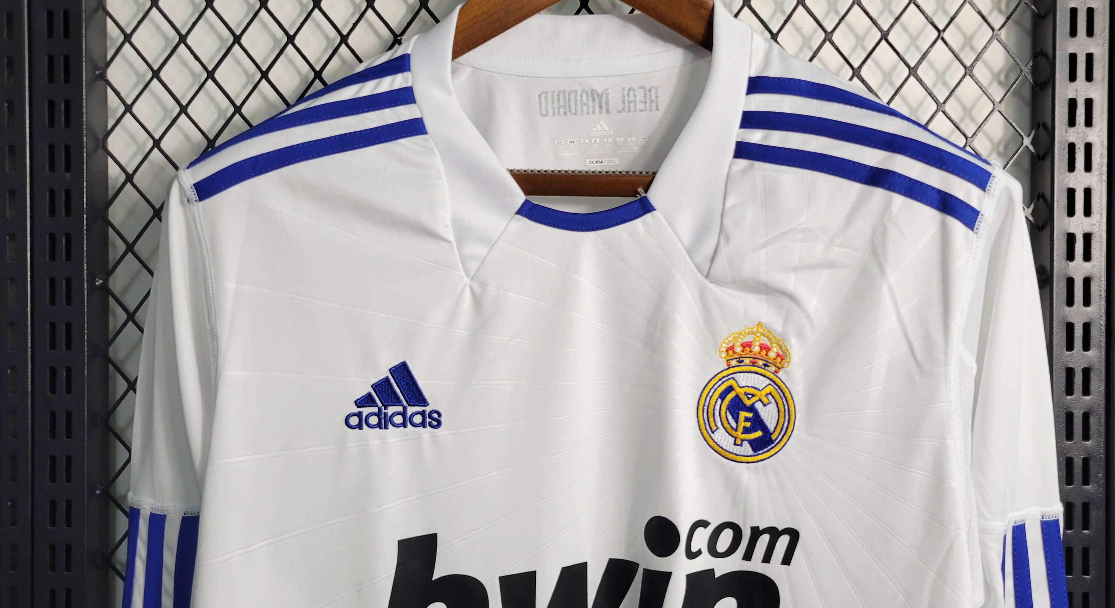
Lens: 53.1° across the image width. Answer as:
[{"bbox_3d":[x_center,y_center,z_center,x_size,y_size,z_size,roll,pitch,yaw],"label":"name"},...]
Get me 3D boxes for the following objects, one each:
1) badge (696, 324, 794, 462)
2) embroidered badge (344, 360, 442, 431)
[{"bbox_3d":[0.111,0.051,0.645,0.058,0.082,0.004,8,-5,-4],"label":"badge"},{"bbox_3d":[-0.095,0.053,0.645,0.058,0.040,0.004,-1,-4,8],"label":"embroidered badge"}]

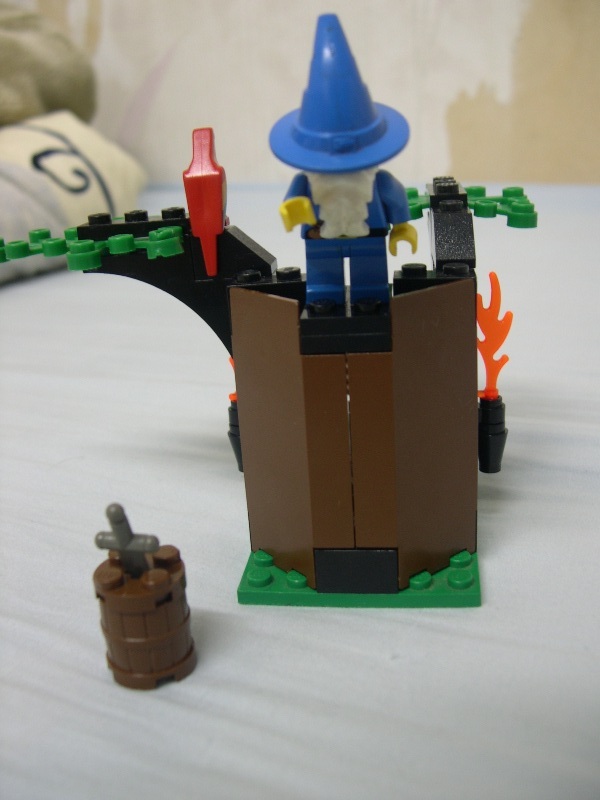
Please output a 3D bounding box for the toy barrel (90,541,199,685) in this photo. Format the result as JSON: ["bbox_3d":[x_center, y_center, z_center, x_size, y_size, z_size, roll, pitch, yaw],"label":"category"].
[{"bbox_3d":[-0.027,0.038,0.155,0.016,0.019,0.016,-1,17,8],"label":"toy barrel"}]

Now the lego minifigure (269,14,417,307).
[{"bbox_3d":[0.007,-0.039,0.152,0.025,0.050,0.025,-1,17,8],"label":"lego minifigure"}]

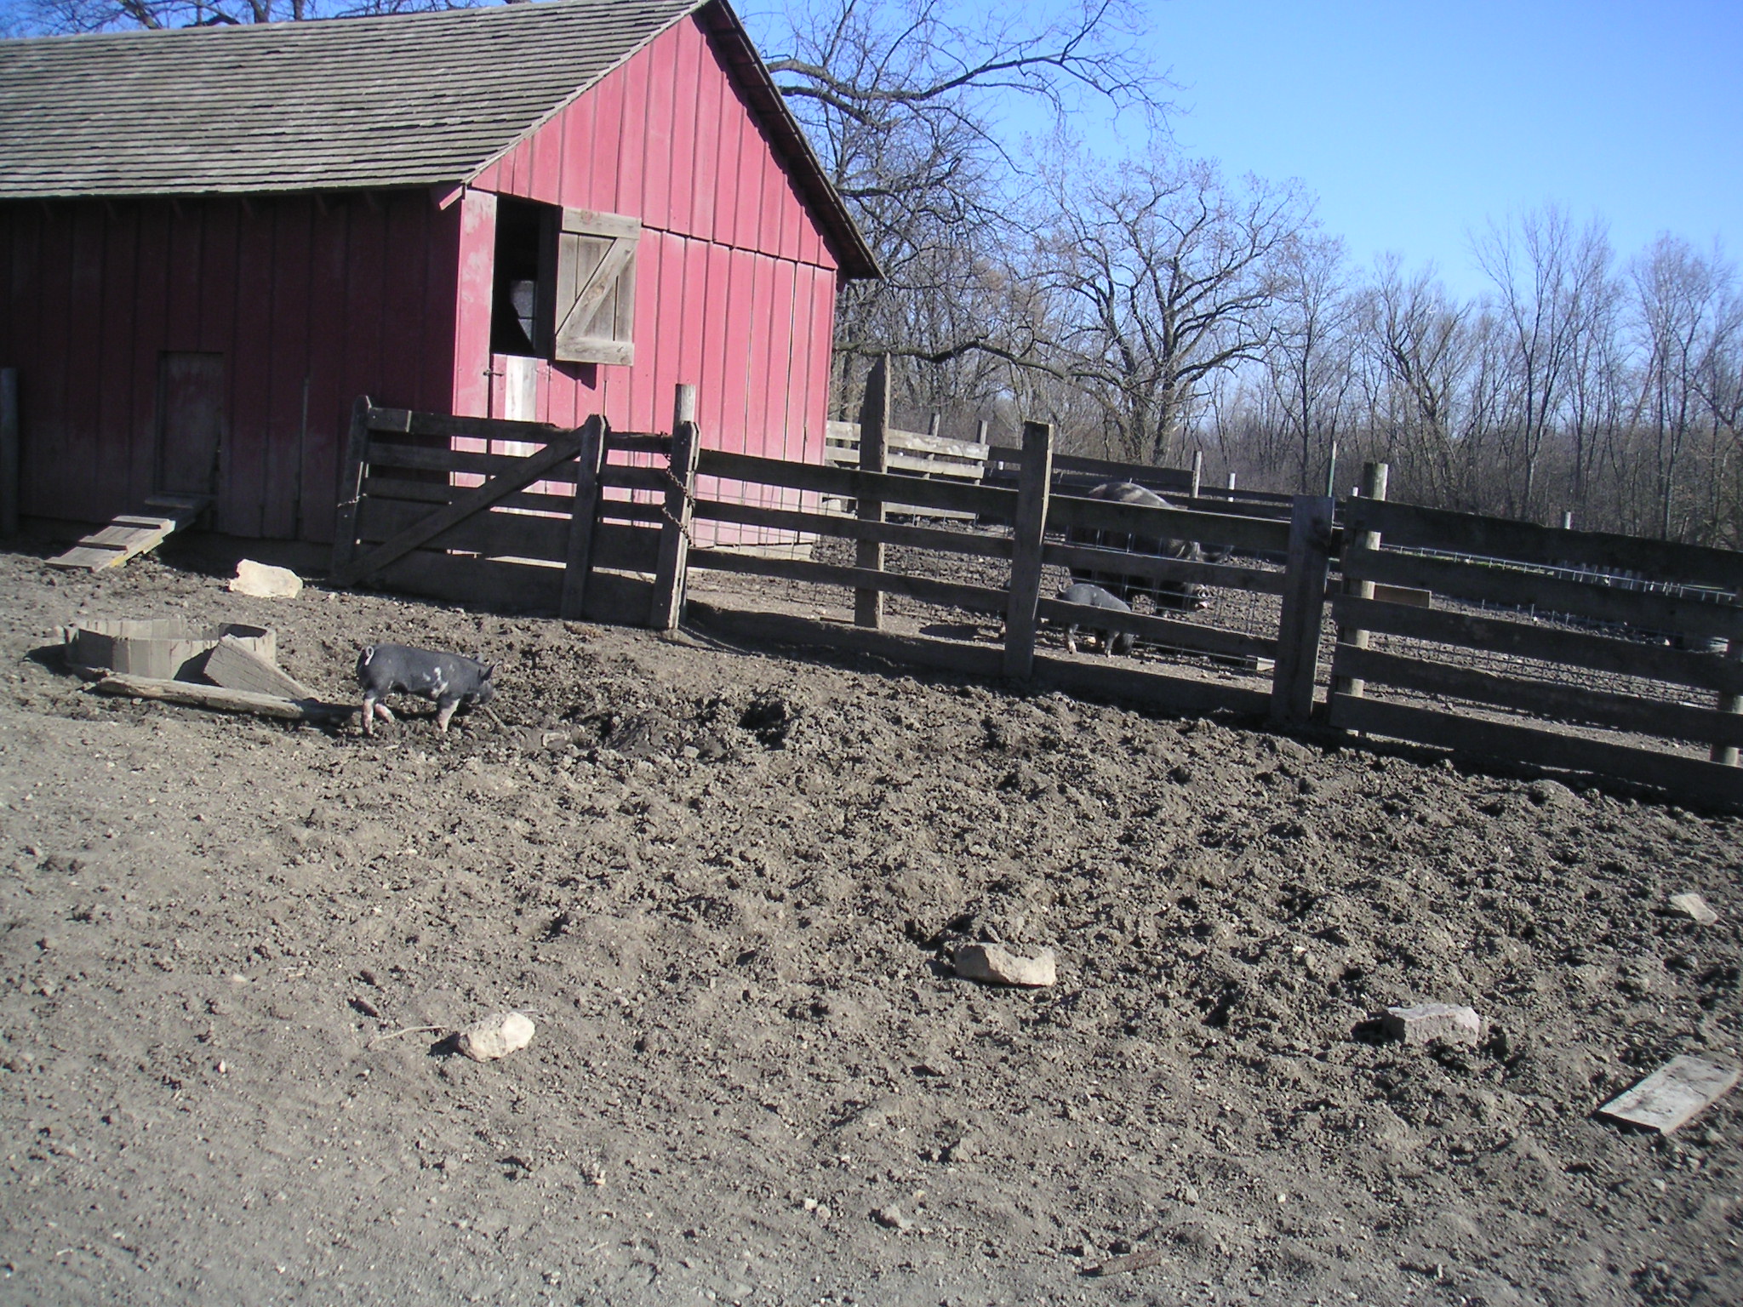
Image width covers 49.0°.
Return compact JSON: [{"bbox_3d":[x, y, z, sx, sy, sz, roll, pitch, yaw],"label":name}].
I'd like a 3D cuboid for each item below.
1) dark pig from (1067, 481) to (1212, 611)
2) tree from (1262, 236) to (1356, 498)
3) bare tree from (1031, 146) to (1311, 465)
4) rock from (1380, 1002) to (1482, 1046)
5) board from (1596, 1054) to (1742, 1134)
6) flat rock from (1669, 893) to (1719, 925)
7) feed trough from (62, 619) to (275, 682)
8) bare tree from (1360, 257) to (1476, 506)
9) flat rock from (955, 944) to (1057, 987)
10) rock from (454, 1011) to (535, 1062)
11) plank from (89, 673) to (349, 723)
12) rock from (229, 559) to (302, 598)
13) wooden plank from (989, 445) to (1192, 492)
[{"bbox_3d":[1.789,-0.695,12.600,0.450,0.870,1.400,0,7,-31],"label":"dark pig"},{"bbox_3d":[13.312,-8.772,58.000,2.700,7.800,2.700,4,6,12],"label":"tree"},{"bbox_3d":[8.592,-9.884,55.000,7.800,9.200,7.200,4,6,8],"label":"bare tree"},{"bbox_3d":[1.304,0.866,4.463,0.185,0.075,0.125,1,8,-1],"label":"rock"},{"bbox_3d":[1.725,0.948,4.137,0.132,0.024,0.490,9,11,41],"label":"board"},{"bbox_3d":[2.665,0.830,6.200,0.145,0.070,0.110,6,6,24],"label":"flat rock"},{"bbox_3d":[-3.371,-0.016,9.188,0.950,0.190,0.820,-2,9,-20],"label":"feed trough"},{"bbox_3d":[16.553,-8.235,58.000,3.300,7.600,3.200,5,6,15],"label":"bare tree"},{"bbox_3d":[0.334,0.785,4.815,0.240,0.080,0.130,1,8,-4],"label":"flat rock"},{"bbox_3d":[-0.828,0.843,4.209,0.155,0.080,0.115,-2,9,-24],"label":"rock"},{"bbox_3d":[-2.803,0.193,8.214,1.220,0.080,0.180,5,9,21],"label":"plank"},{"bbox_3d":[-3.511,-0.434,11.100,0.390,0.180,0.260,2,6,-18],"label":"rock"},{"bbox_3d":[2.370,-2.044,20.900,2.420,0.155,0.040,11,8,30],"label":"wooden plank"}]

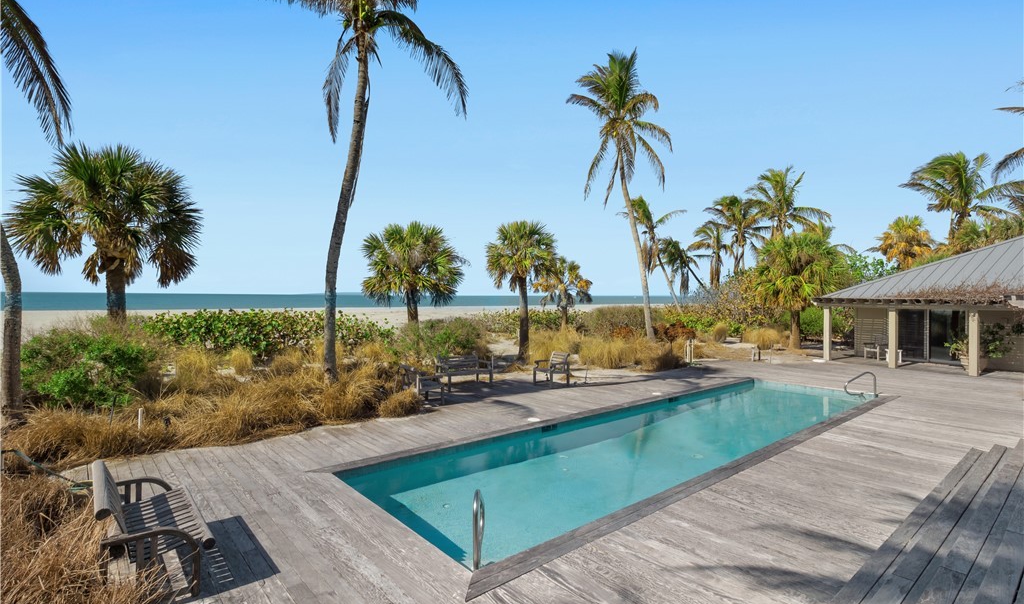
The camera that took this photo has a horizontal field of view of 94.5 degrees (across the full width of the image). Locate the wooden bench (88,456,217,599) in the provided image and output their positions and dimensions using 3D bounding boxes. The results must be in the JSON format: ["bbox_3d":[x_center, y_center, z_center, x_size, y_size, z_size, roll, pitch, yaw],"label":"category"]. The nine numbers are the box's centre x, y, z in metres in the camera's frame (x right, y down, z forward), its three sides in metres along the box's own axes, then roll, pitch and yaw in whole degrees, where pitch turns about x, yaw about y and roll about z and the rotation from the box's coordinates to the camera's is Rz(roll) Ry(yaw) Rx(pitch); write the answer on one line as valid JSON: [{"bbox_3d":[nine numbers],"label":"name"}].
[{"bbox_3d":[-3.188,1.939,4.146,0.740,0.850,1.480,0,1,-41],"label":"wooden bench"}]

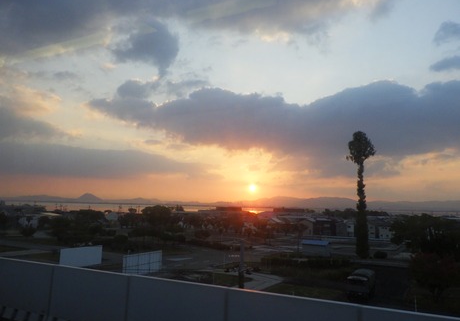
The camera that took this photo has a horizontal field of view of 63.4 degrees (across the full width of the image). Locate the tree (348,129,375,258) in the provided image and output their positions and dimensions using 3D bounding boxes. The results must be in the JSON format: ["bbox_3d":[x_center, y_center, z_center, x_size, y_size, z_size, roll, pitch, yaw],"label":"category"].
[{"bbox_3d":[25.300,6.250,71.500,5.600,24.200,5.400,-1,-7,19],"label":"tree"}]

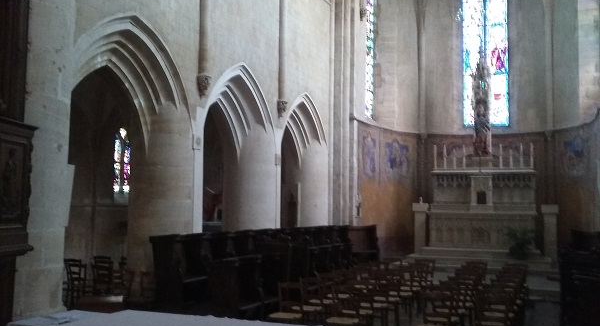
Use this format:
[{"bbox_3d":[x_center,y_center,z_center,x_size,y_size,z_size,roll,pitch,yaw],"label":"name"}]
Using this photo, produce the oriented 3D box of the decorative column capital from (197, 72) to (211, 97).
[{"bbox_3d":[-1.576,-1.268,8.697,0.170,0.380,0.200,-1,-5,26],"label":"decorative column capital"}]

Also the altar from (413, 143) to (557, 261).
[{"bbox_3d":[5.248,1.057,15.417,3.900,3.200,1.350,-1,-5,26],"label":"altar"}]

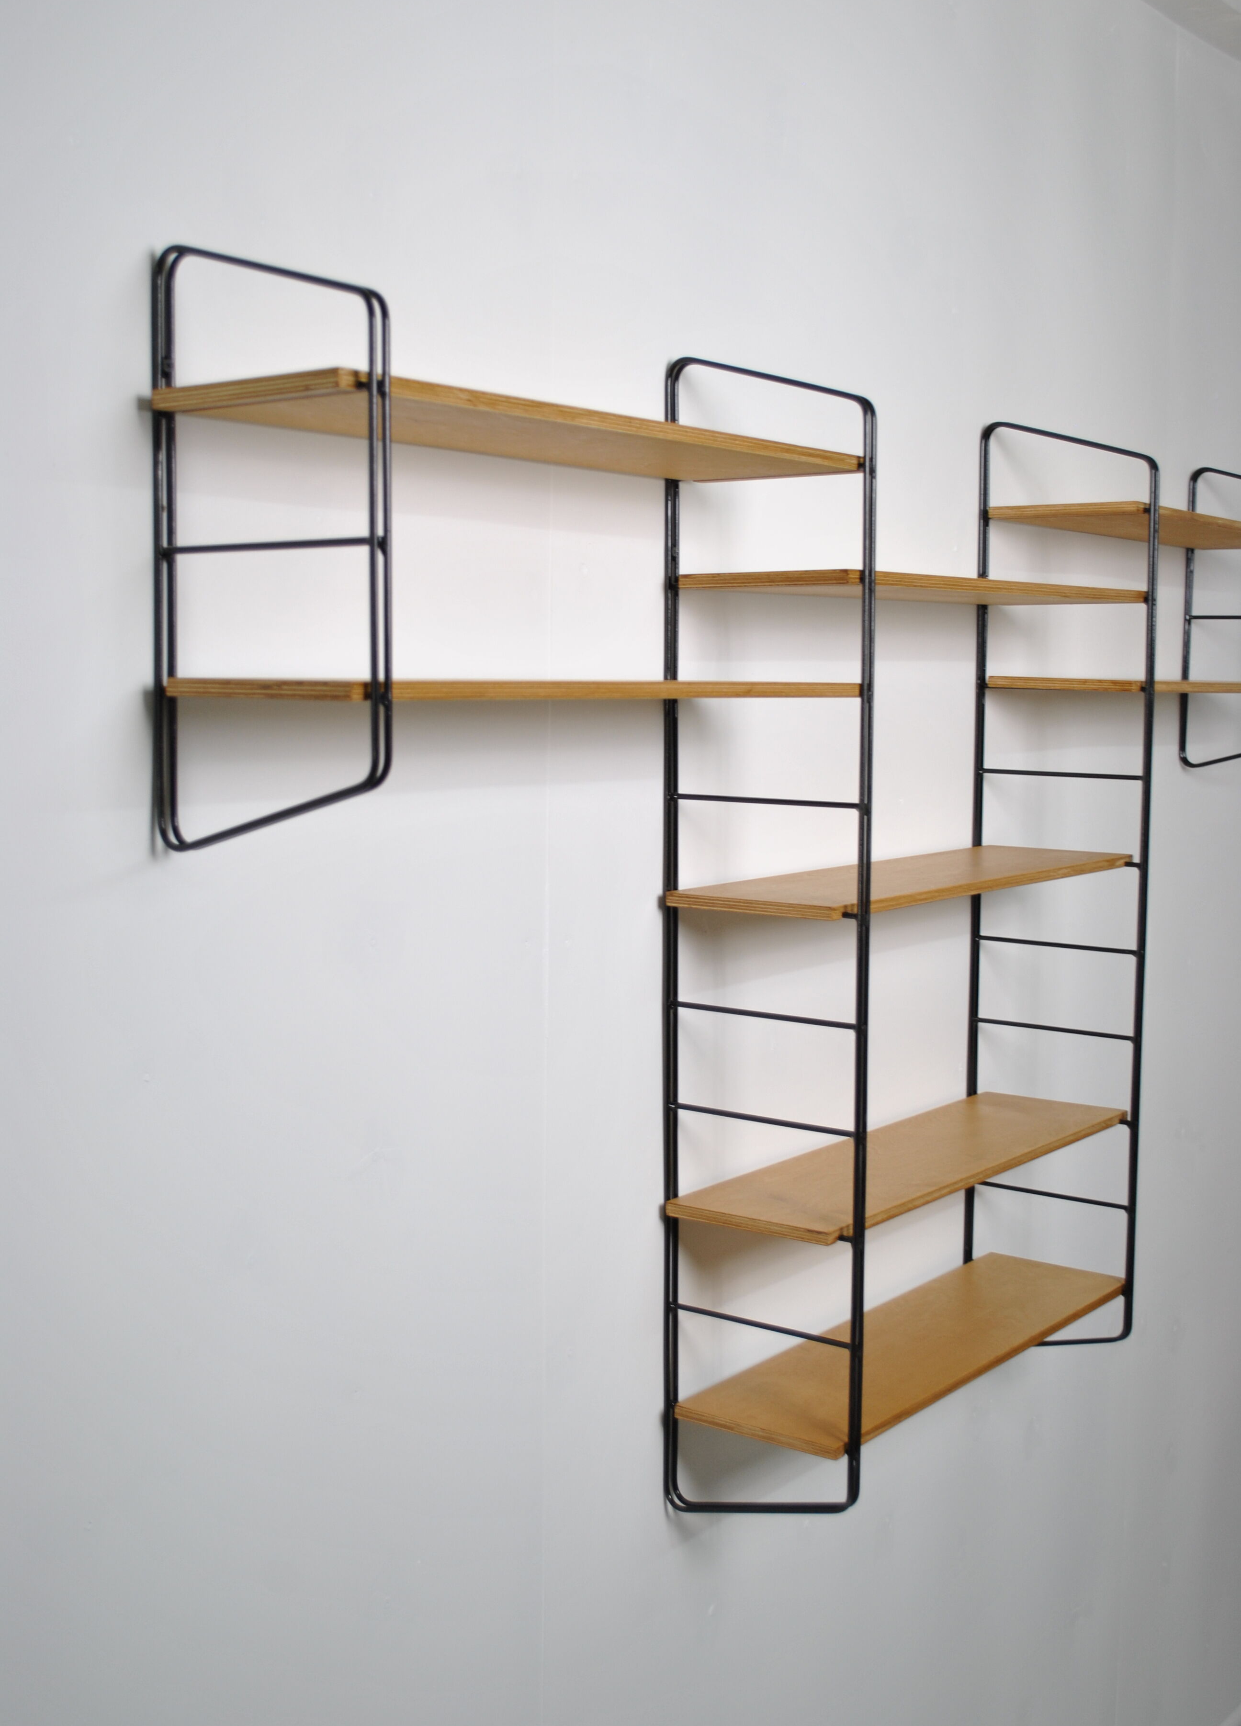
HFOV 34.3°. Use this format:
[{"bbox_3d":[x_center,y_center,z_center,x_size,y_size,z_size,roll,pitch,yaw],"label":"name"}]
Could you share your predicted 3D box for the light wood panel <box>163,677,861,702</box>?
[{"bbox_3d":[-0.044,-0.130,1.503,0.172,0.011,0.603,5,7,37],"label":"light wood panel"}]

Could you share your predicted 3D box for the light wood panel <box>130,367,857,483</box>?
[{"bbox_3d":[-0.049,-0.314,1.479,0.172,0.011,0.603,4,7,37],"label":"light wood panel"}]

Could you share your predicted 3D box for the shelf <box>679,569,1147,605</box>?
[{"bbox_3d":[0.311,-0.265,1.954,0.172,0.011,0.612,4,7,38],"label":"shelf"}]

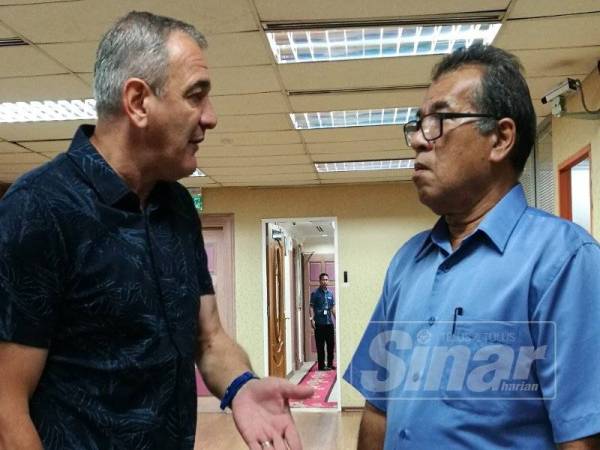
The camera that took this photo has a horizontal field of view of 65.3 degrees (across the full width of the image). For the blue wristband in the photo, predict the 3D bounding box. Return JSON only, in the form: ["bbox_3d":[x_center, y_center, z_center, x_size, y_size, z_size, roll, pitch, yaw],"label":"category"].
[{"bbox_3d":[-0.089,0.254,0.710,0.018,0.070,0.056,36,-24,40],"label":"blue wristband"}]

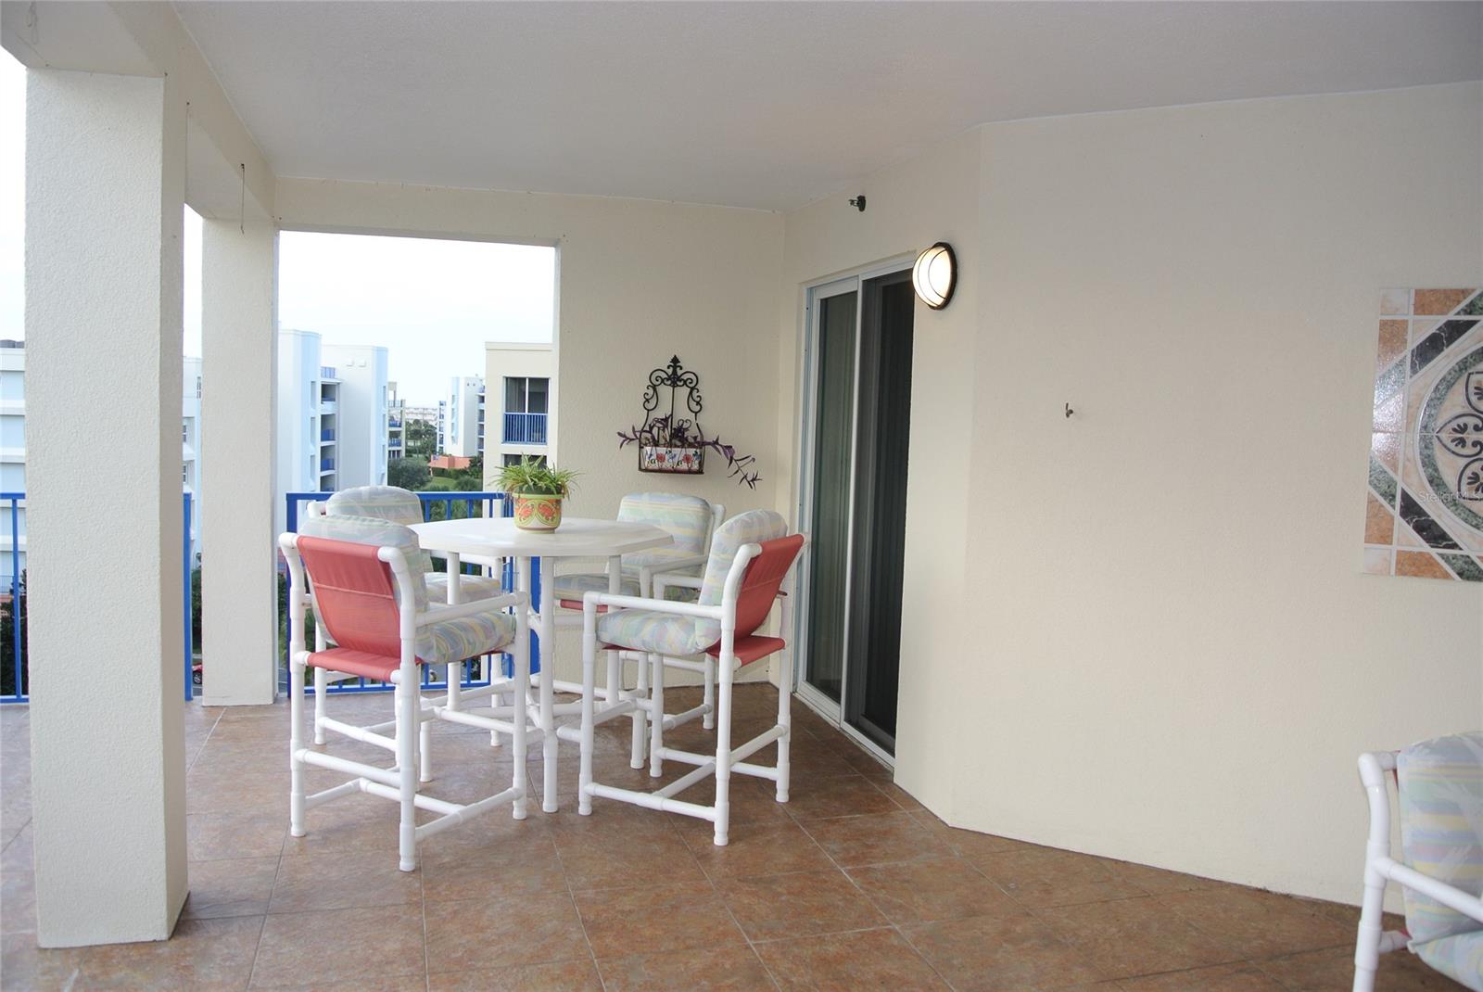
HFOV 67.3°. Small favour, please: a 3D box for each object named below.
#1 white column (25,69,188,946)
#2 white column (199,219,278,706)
[{"bbox_3d":[-1.775,0.060,3.140,0.344,2.382,0.337,1,4,-17],"label":"white column"},{"bbox_3d":[-2.550,-0.163,5.632,0.344,2.390,0.337,1,4,-17],"label":"white column"}]

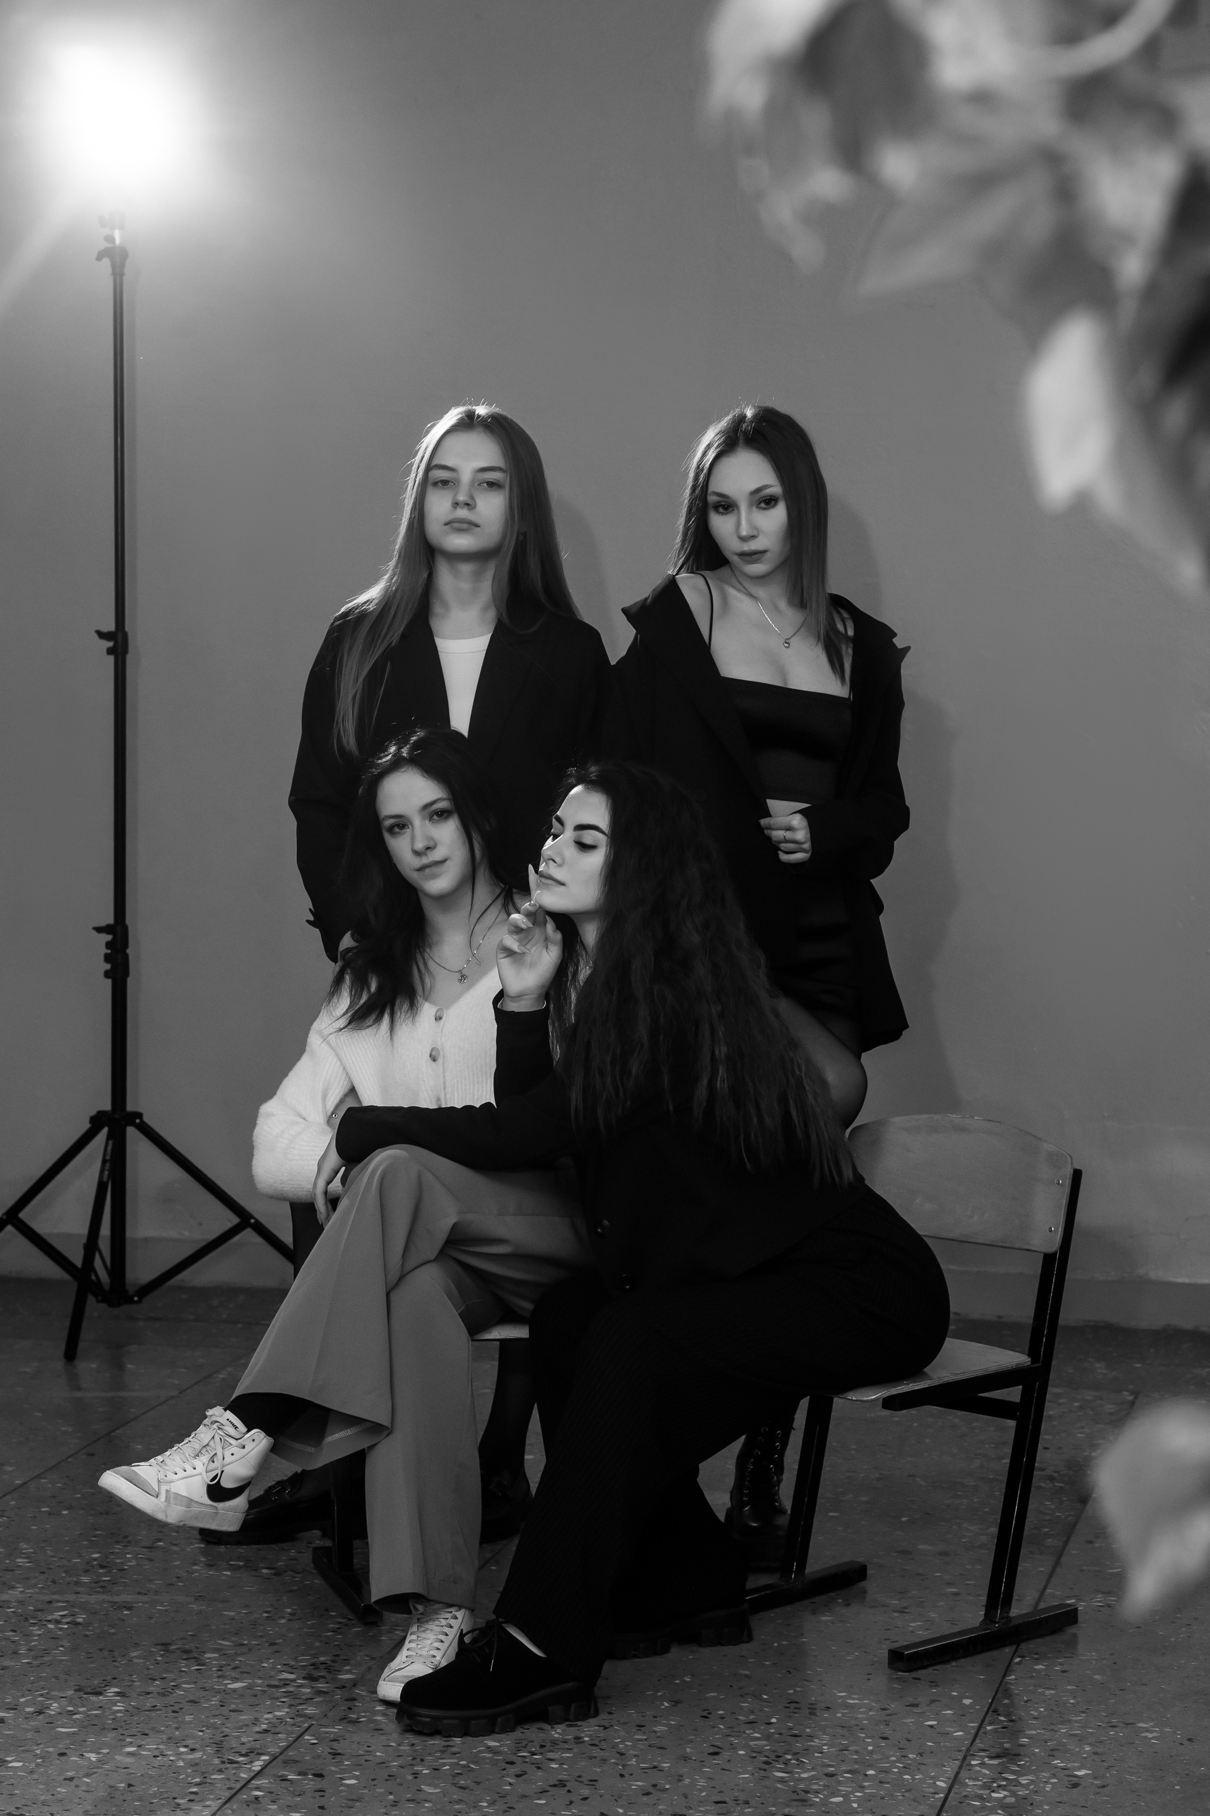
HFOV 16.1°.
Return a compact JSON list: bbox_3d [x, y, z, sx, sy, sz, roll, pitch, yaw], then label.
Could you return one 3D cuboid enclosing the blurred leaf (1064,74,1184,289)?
[{"bbox_3d":[0.152,-0.211,1.250,0.036,0.063,0.030,1,4,7],"label":"blurred leaf"}]

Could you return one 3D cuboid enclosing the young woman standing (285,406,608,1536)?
[{"bbox_3d":[-0.233,0.104,6.439,0.540,1.720,0.380,1,4,3],"label":"young woman standing"}]

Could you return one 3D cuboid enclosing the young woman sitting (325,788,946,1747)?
[{"bbox_3d":[0.055,0.413,5.727,0.860,1.210,0.500,-2,5,-28],"label":"young woman sitting"}]

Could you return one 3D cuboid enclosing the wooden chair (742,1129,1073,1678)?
[{"bbox_3d":[0.375,0.654,5.971,0.410,0.700,0.467,4,6,43],"label":"wooden chair"}]

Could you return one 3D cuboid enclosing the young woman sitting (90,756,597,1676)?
[{"bbox_3d":[-0.295,0.379,5.916,0.600,1.245,0.760,2,4,18],"label":"young woman sitting"}]

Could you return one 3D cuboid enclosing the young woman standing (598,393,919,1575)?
[{"bbox_3d":[0.233,0.117,6.360,0.480,1.715,0.380,1,4,1],"label":"young woman standing"}]

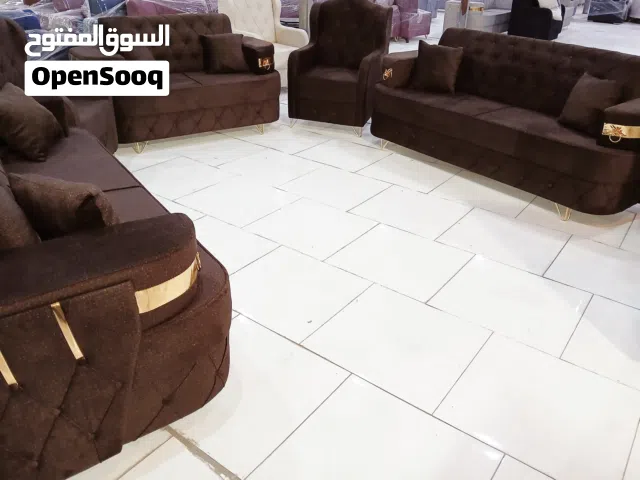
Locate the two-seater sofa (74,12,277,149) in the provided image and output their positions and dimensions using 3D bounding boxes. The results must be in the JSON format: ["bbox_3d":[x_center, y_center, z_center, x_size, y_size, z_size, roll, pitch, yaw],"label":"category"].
[{"bbox_3d":[-1.244,-1.427,4.280,1.690,0.950,0.900,-16,34,-28],"label":"two-seater sofa"}]

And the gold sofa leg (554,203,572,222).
[{"bbox_3d":[1.530,-0.177,3.016,0.065,0.110,0.095,-19,35,-32],"label":"gold sofa leg"}]

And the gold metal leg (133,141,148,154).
[{"bbox_3d":[-1.472,-0.753,3.928,0.105,0.110,0.070,-16,34,-28],"label":"gold metal leg"}]

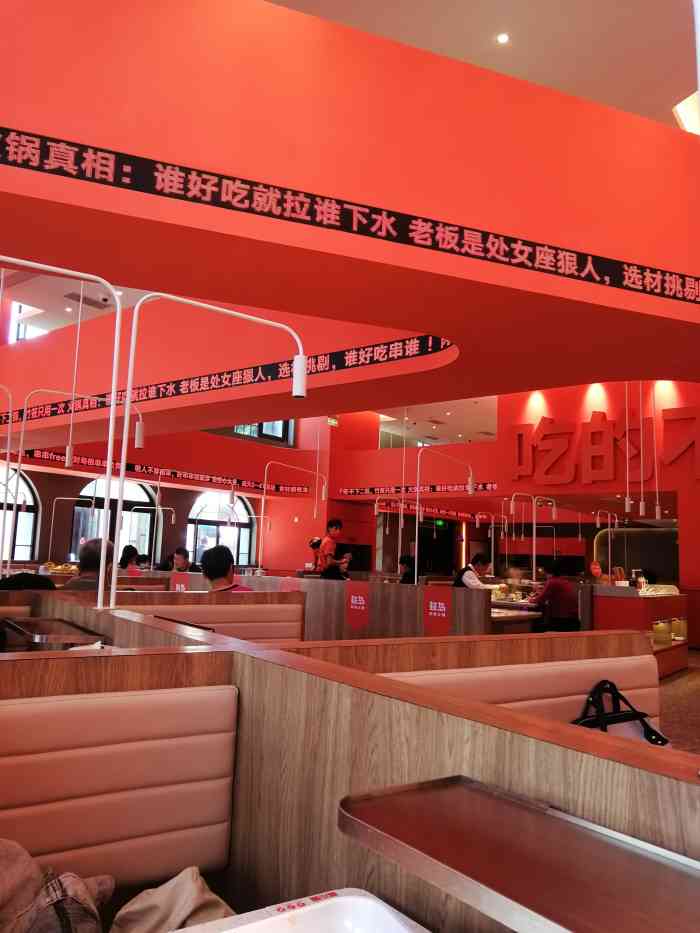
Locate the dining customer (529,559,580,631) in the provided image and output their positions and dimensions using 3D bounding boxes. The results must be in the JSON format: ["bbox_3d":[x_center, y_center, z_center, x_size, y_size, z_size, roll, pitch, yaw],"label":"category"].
[{"bbox_3d":[2.244,1.645,8.027,0.620,1.240,0.460,-2,-8,32],"label":"dining customer"}]

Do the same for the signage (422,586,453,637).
[{"bbox_3d":[0.729,1.215,6.073,0.257,0.430,0.020,-2,-8,32],"label":"signage"}]

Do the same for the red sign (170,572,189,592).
[{"bbox_3d":[-1.825,1.361,7.801,0.265,0.435,0.020,-5,-10,41],"label":"red sign"}]

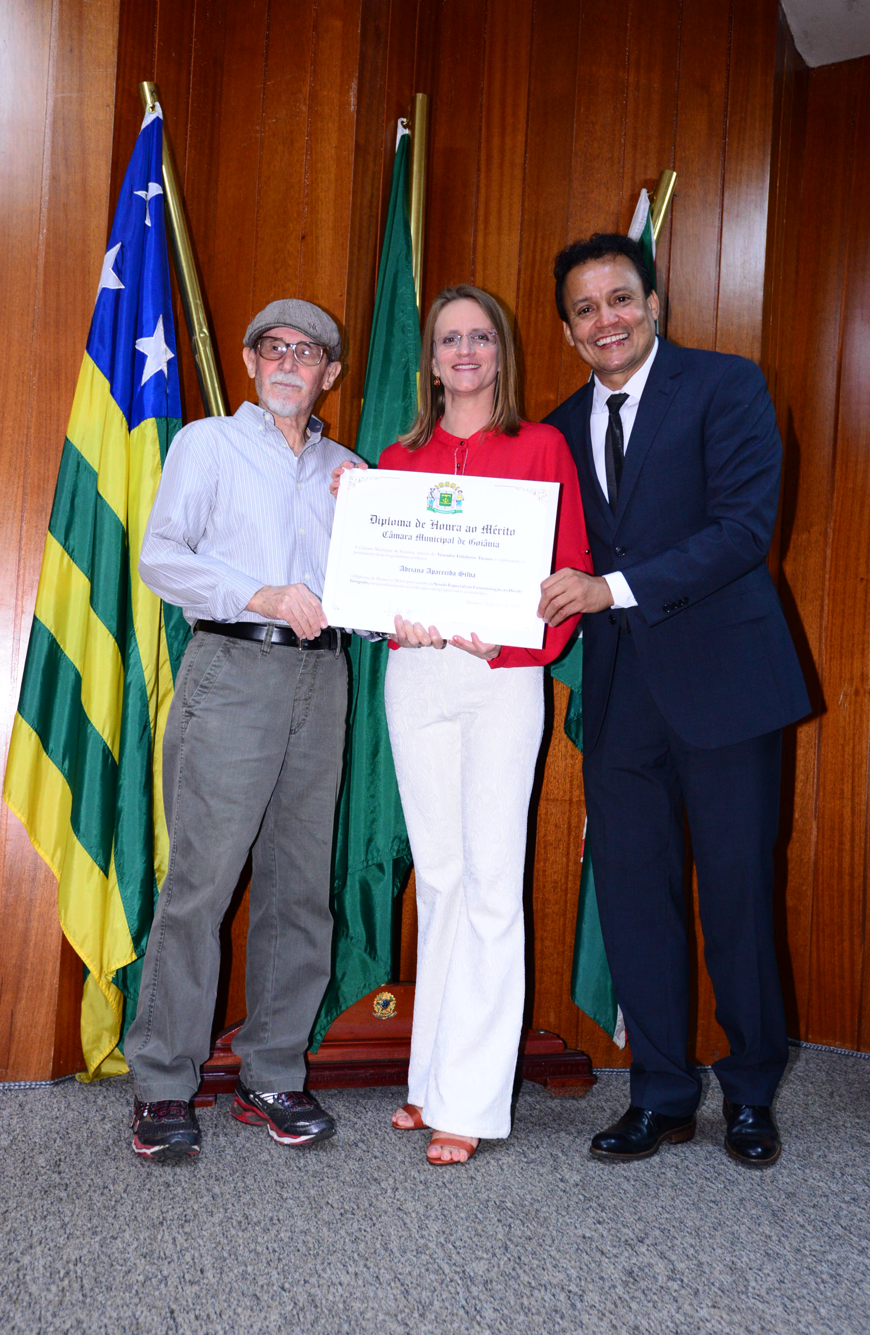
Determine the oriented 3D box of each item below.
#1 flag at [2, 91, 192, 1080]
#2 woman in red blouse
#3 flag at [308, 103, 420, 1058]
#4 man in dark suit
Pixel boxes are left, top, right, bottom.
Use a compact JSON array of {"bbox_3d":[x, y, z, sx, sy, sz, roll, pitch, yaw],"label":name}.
[{"bbox_3d":[-0.667,-0.154,2.722,0.420,2.110,0.250,4,-1,-13],"label":"flag"},{"bbox_3d":[0.045,0.087,2.579,0.510,1.710,0.440,3,-1,8],"label":"woman in red blouse"},{"bbox_3d":[-0.098,-0.203,2.893,0.280,2.060,0.220,4,-1,-13],"label":"flag"},{"bbox_3d":[0.452,0.061,2.600,0.580,1.810,0.520,3,-1,20],"label":"man in dark suit"}]

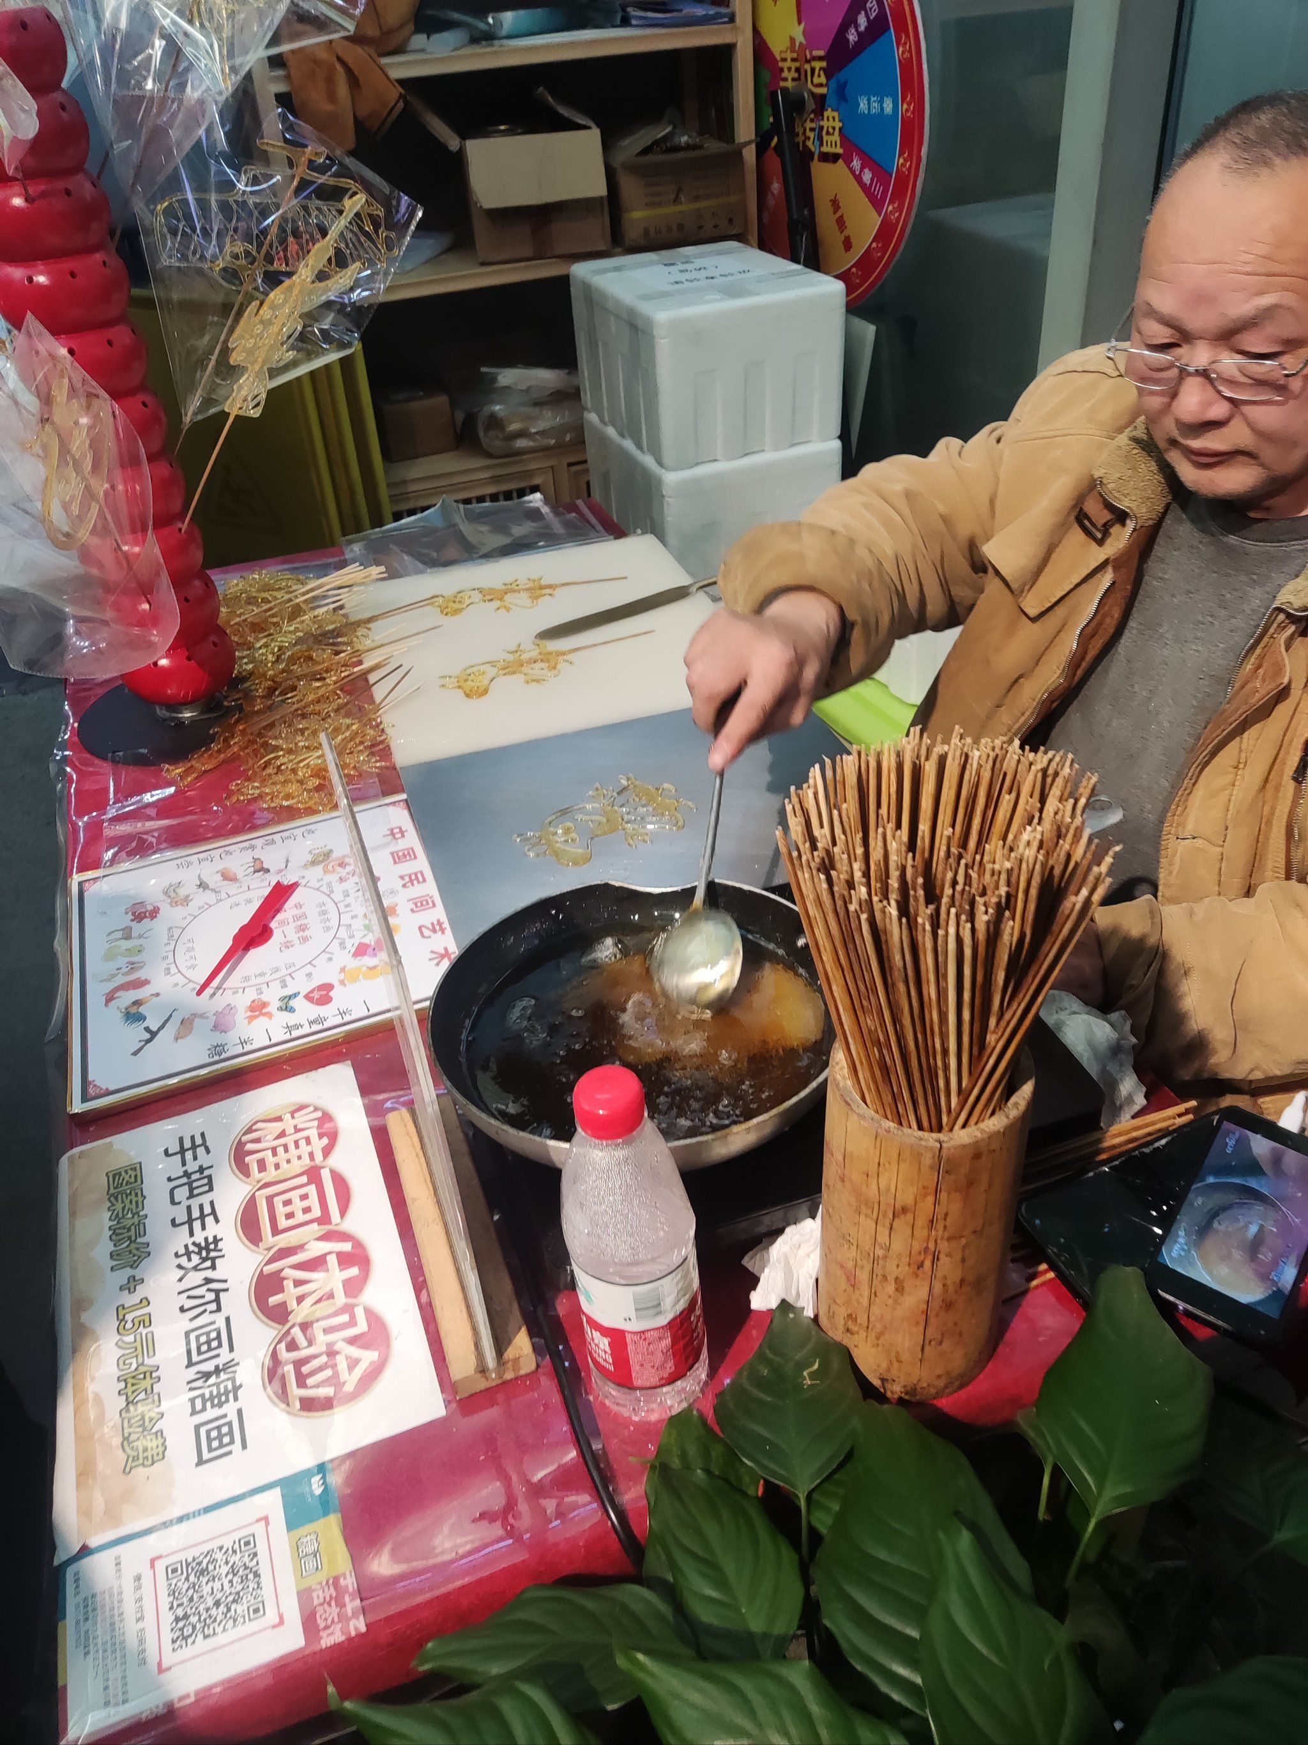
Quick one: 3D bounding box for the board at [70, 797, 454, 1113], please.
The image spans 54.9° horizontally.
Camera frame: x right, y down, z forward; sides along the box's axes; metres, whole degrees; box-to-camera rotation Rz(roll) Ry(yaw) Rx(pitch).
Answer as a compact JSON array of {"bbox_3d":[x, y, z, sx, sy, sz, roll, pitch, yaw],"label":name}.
[{"bbox_3d":[-0.325,0.046,1.039,0.300,0.025,0.304,-15,36,-14],"label":"board"}]

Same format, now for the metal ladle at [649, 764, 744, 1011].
[{"bbox_3d":[0.039,-0.015,0.812,0.058,0.215,0.035,4,4,3],"label":"metal ladle"}]

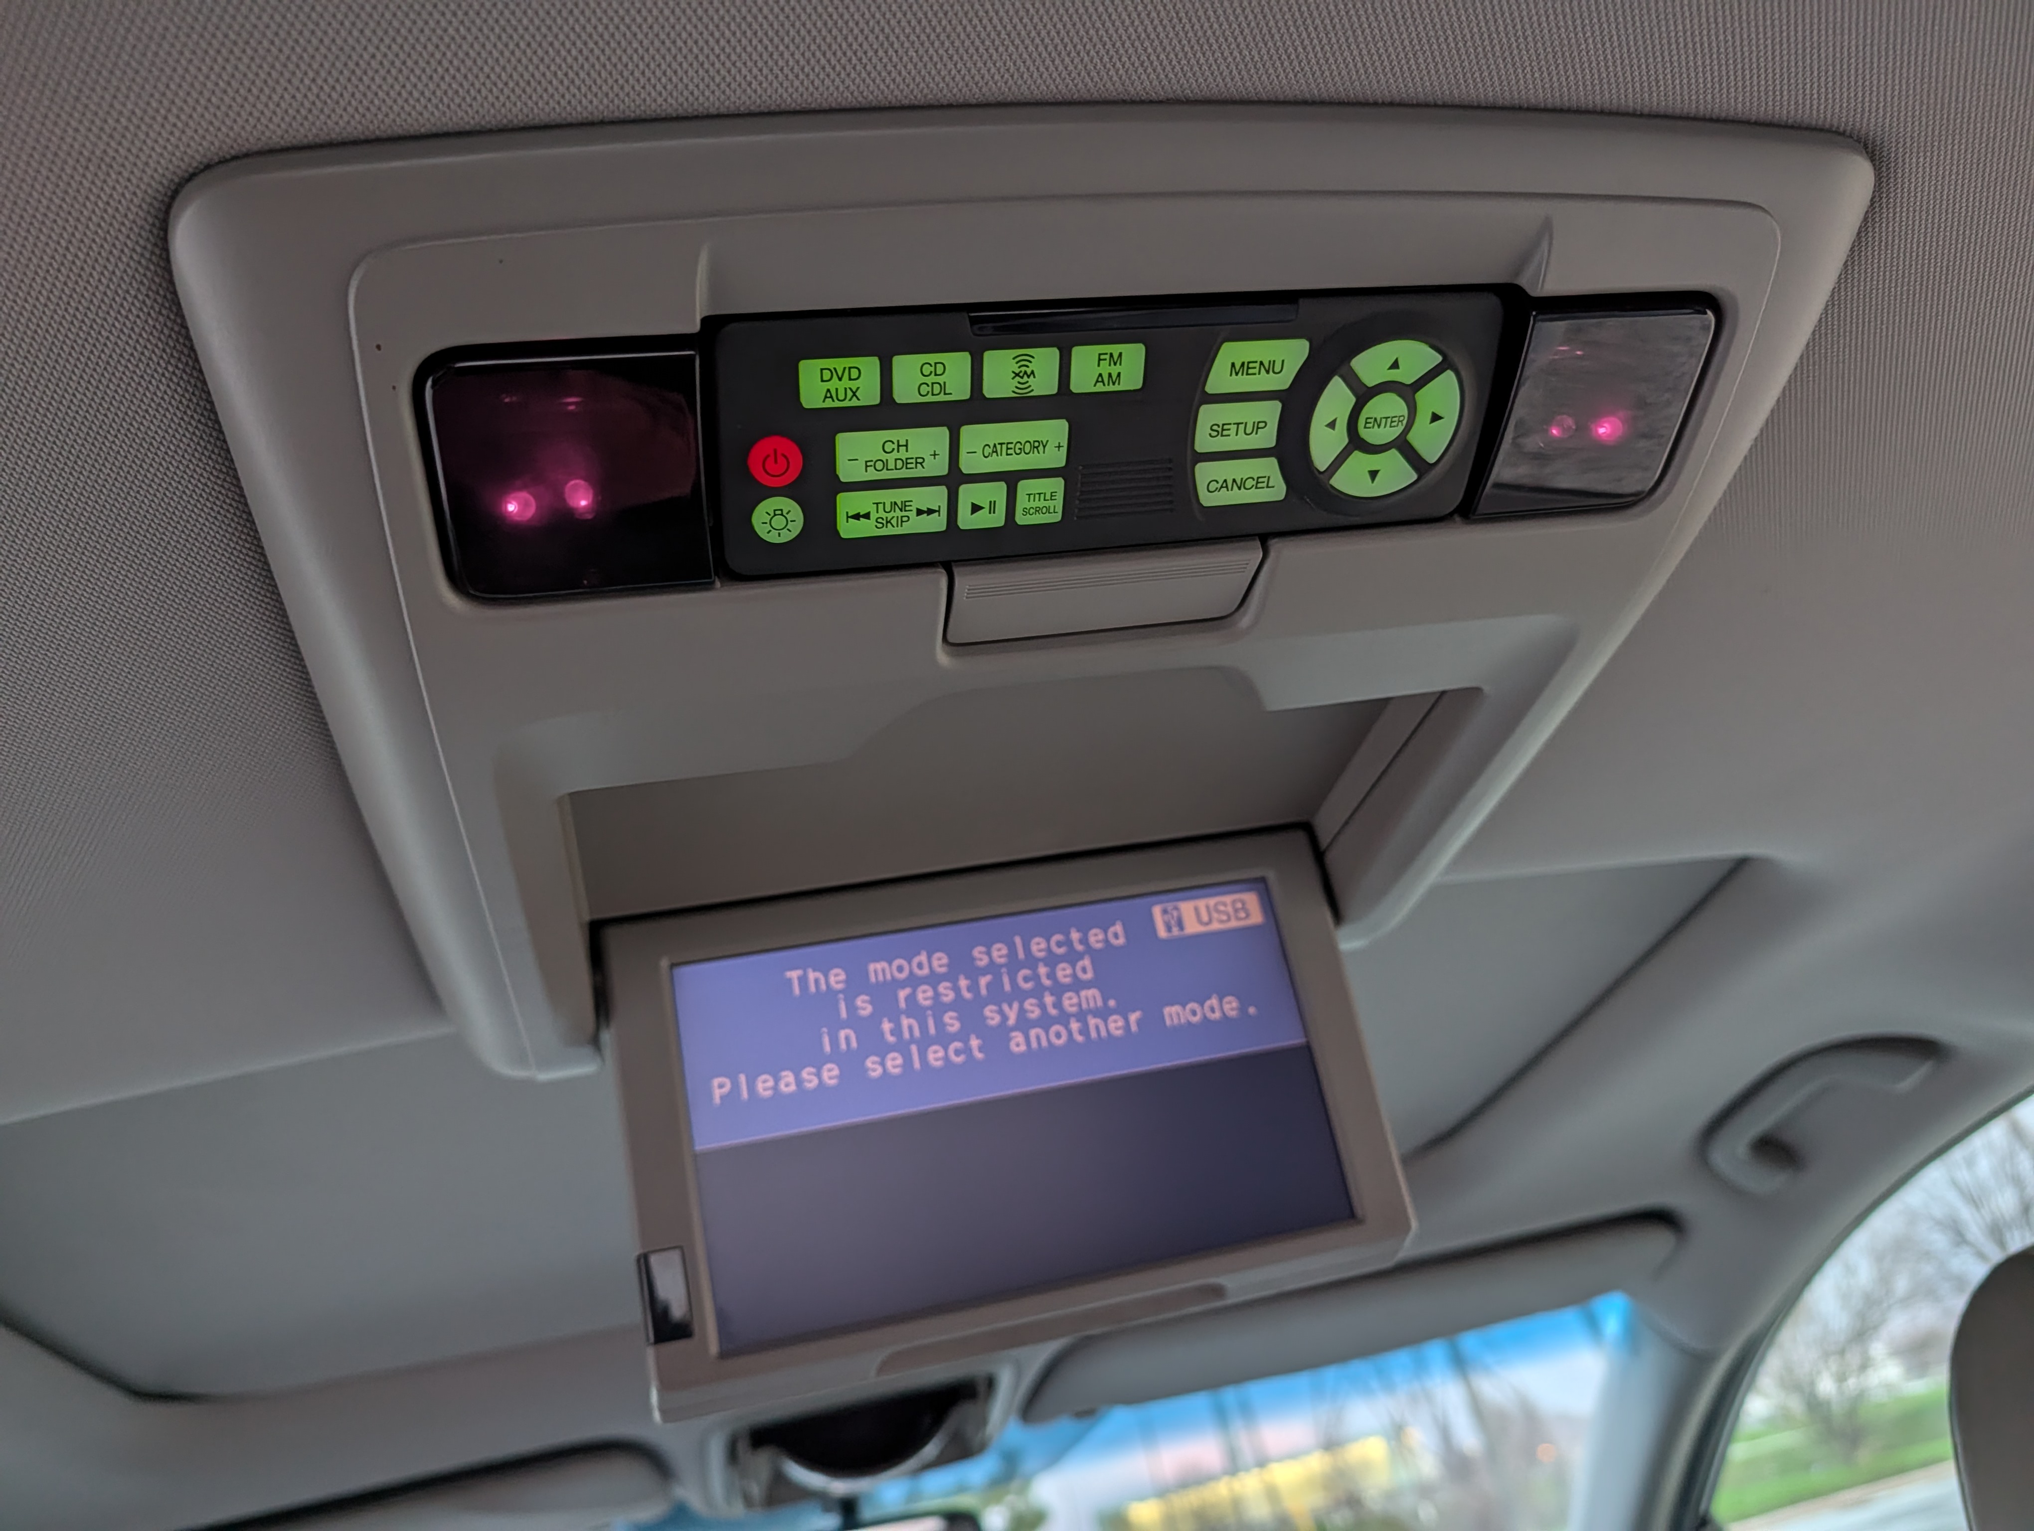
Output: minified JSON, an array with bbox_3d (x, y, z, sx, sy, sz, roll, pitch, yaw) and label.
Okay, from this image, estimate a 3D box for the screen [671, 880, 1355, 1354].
[{"bbox_3d":[0.000,0.104,0.444,0.199,0.112,0.010,-7,-19,-15],"label":"screen"}]

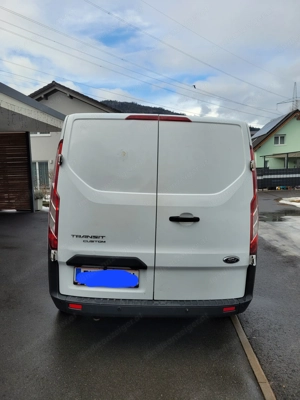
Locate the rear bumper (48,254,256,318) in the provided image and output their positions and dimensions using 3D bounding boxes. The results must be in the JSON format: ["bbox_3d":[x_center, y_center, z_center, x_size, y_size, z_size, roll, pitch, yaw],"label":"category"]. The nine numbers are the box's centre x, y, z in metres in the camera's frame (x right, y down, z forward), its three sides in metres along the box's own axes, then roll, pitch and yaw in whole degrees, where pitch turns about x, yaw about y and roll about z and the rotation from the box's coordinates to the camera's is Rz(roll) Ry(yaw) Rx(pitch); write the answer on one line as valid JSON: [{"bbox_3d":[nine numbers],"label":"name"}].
[{"bbox_3d":[0.031,0.694,2.565,1.837,0.492,0.396,1,5,-2],"label":"rear bumper"}]

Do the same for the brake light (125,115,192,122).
[{"bbox_3d":[0.074,-0.681,2.521,0.558,0.055,0.061,1,5,-2],"label":"brake light"}]

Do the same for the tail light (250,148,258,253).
[{"bbox_3d":[0.904,0.000,2.579,0.152,0.919,0.213,1,5,-2],"label":"tail light"}]

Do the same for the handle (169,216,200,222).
[{"bbox_3d":[0.280,0.159,2.428,0.239,0.051,0.061,1,5,-2],"label":"handle"}]

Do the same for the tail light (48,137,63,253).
[{"bbox_3d":[-0.810,-0.050,2.527,0.152,0.915,0.213,1,5,-2],"label":"tail light"}]

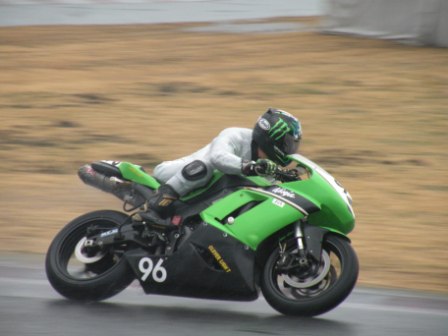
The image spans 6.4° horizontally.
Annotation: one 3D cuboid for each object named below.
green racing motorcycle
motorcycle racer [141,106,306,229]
[{"bbox_3d":[-0.075,0.370,24.243,2.020,1.130,0.680,3,-33,24],"label":"green racing motorcycle"},{"bbox_3d":[-0.018,0.079,24.463,0.990,1.080,0.780,3,-33,24],"label":"motorcycle racer"}]

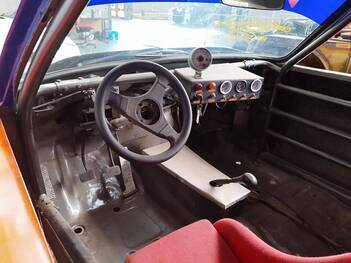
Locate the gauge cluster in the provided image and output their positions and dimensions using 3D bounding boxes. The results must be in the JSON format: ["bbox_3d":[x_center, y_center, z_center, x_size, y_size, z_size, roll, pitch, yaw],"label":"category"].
[{"bbox_3d":[0.205,-0.290,1.261,0.364,0.226,0.238,-6,28,-18],"label":"gauge cluster"}]

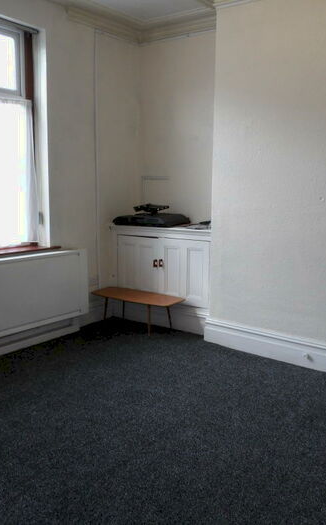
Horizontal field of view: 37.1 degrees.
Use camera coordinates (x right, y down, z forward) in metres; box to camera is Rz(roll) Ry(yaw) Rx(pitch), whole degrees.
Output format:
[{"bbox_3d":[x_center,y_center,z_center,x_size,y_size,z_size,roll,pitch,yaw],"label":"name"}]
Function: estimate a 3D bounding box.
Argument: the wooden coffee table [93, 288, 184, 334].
[{"bbox_3d":[-0.258,0.489,4.816,0.959,0.311,0.334,7,11,34],"label":"wooden coffee table"}]

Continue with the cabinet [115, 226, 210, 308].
[{"bbox_3d":[0.079,-0.012,4.933,1.188,0.734,0.396,8,11,37],"label":"cabinet"}]

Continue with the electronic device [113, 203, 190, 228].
[{"bbox_3d":[-0.123,-0.484,4.955,0.730,0.202,0.445,8,11,37],"label":"electronic device"}]

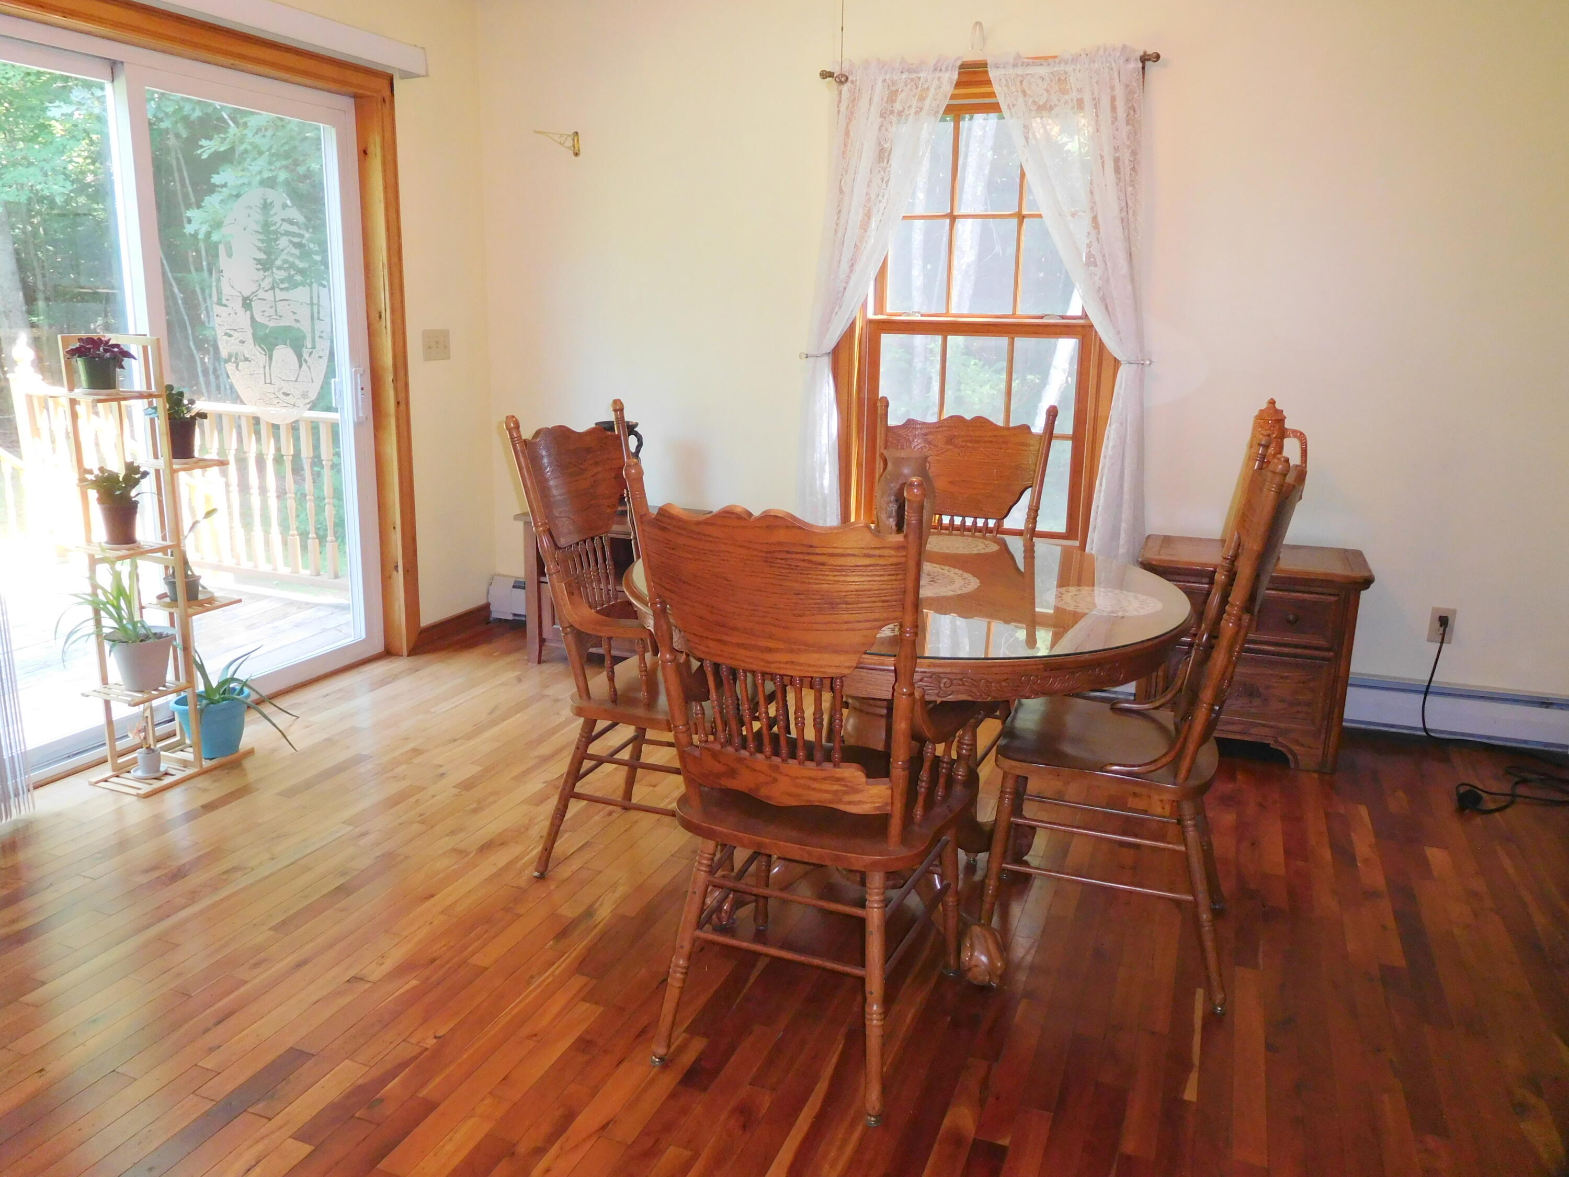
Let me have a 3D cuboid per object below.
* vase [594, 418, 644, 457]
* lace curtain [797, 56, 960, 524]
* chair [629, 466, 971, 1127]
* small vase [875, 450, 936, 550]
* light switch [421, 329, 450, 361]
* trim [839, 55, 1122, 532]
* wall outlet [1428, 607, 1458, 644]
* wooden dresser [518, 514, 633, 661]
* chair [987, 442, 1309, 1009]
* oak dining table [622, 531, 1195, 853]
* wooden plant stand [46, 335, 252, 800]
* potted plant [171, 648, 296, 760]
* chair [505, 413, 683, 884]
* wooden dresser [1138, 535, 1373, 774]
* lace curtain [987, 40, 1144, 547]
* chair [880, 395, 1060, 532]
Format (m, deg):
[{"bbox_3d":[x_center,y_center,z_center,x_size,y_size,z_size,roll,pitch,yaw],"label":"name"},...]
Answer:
[{"bbox_3d":[-0.616,-0.454,4.263,0.205,0.345,0.200,6,14,21],"label":"vase"},{"bbox_3d":[0.315,-0.924,4.067,0.535,1.820,0.110,6,14,20],"label":"lace curtain"},{"bbox_3d":[0.054,0.292,2.014,0.540,1.076,0.580,6,14,20],"label":"chair"},{"bbox_3d":[0.269,-0.157,2.452,0.133,0.277,0.133,6,14,21],"label":"small vase"},{"bbox_3d":[-1.365,-0.958,4.456,0.010,0.116,0.164,6,14,20],"label":"light switch"},{"bbox_3d":[0.680,-0.950,4.003,1.035,1.705,0.080,6,14,20],"label":"trim"},{"bbox_3d":[2.118,0.122,3.647,0.070,0.114,0.012,6,14,20],"label":"wall outlet"},{"bbox_3d":[-0.641,-0.006,4.356,0.625,0.571,0.420,6,14,21],"label":"wooden dresser"},{"bbox_3d":[0.720,0.229,2.352,0.550,1.078,0.500,6,14,20],"label":"chair"},{"bbox_3d":[0.245,0.343,2.555,1.212,0.744,1.212,6,14,20],"label":"oak dining table"},{"bbox_3d":[-1.783,-0.077,3.181,0.240,1.225,0.400,6,14,21],"label":"wooden plant stand"},{"bbox_3d":[-1.629,0.309,3.347,0.255,0.318,0.285,6,14,20],"label":"potted plant"},{"bbox_3d":[-0.278,0.132,2.694,0.575,1.093,0.520,6,14,21],"label":"chair"},{"bbox_3d":[1.443,0.197,3.575,0.630,0.613,0.420,5,14,17],"label":"wooden dresser"},{"bbox_3d":[0.922,-0.850,3.768,0.570,1.760,0.120,6,14,21],"label":"lace curtain"},{"bbox_3d":[0.375,0.099,2.881,0.500,1.093,0.550,6,14,21],"label":"chair"}]

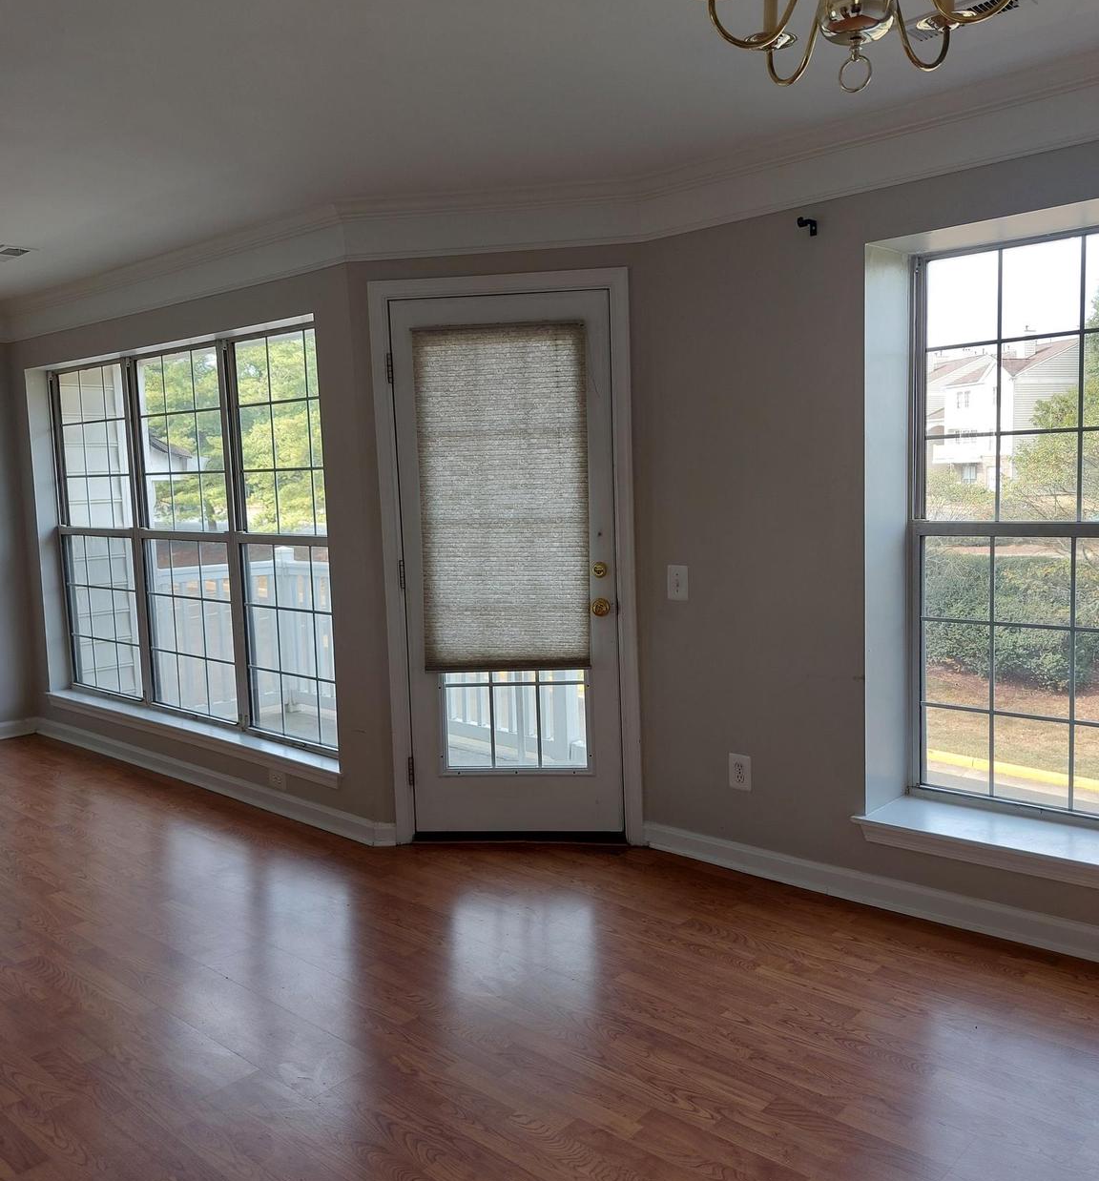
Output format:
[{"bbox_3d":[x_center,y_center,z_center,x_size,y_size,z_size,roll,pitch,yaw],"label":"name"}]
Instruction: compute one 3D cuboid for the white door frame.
[{"bbox_3d":[-0.153,-0.085,3.870,0.962,2.152,0.120,-1,7,6],"label":"white door frame"}]

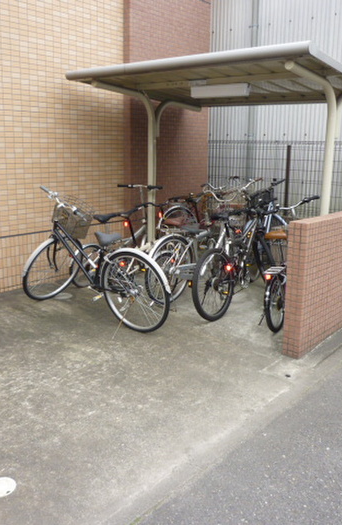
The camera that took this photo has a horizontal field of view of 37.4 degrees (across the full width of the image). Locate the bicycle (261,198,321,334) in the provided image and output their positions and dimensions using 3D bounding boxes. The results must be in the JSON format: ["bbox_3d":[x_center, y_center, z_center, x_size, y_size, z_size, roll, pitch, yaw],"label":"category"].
[{"bbox_3d":[1.144,-0.017,4.674,0.560,1.060,1.500,8,15,30],"label":"bicycle"}]

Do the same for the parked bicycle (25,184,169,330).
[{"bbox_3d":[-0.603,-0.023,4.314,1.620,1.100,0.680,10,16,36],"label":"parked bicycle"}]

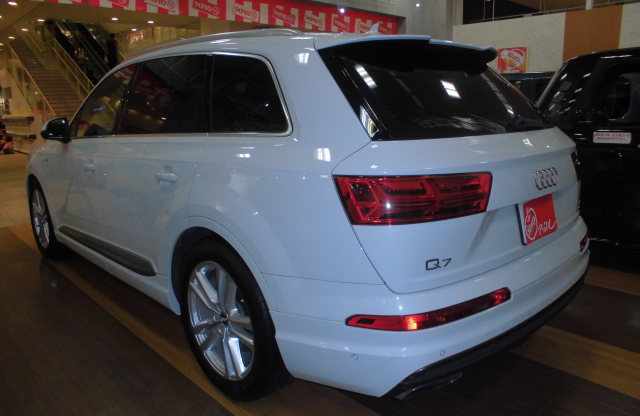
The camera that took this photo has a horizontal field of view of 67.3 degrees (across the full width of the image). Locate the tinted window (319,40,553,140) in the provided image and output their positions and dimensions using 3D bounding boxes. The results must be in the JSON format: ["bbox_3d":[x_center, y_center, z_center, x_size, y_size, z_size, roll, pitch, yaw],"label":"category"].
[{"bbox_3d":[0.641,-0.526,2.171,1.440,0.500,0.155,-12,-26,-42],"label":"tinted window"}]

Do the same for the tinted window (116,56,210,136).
[{"bbox_3d":[-0.823,-0.579,2.532,0.065,0.390,0.980,14,-2,-44],"label":"tinted window"}]

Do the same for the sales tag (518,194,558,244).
[{"bbox_3d":[0.914,0.041,2.005,0.330,0.168,0.020,-12,4,-42],"label":"sales tag"}]

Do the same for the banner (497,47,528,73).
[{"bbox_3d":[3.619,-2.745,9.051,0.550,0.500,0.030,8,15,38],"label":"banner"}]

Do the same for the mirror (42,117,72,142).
[{"bbox_3d":[-1.890,-0.560,3.428,0.200,0.175,0.140,-11,15,-39],"label":"mirror"}]

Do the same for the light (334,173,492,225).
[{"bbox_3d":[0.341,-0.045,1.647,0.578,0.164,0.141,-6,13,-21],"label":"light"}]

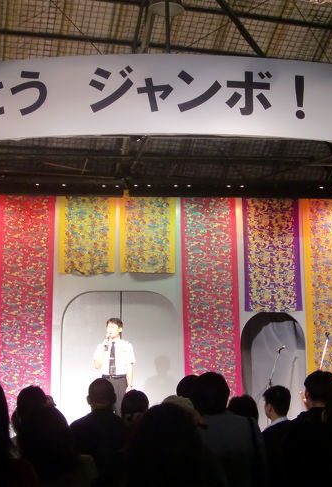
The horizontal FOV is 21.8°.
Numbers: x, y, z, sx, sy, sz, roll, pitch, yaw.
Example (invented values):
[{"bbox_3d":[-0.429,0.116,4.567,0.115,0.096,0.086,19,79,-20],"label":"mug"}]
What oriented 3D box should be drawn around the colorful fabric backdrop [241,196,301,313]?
[{"bbox_3d":[1.420,0.146,11.461,0.764,1.519,0.050,0,-10,-4],"label":"colorful fabric backdrop"}]

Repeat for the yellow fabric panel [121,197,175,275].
[{"bbox_3d":[-0.230,-0.116,11.377,0.740,1.018,0.050,0,-10,-4],"label":"yellow fabric panel"}]

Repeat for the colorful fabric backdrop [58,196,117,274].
[{"bbox_3d":[-1.028,-0.109,11.312,0.746,1.048,0.050,0,-10,-4],"label":"colorful fabric backdrop"}]

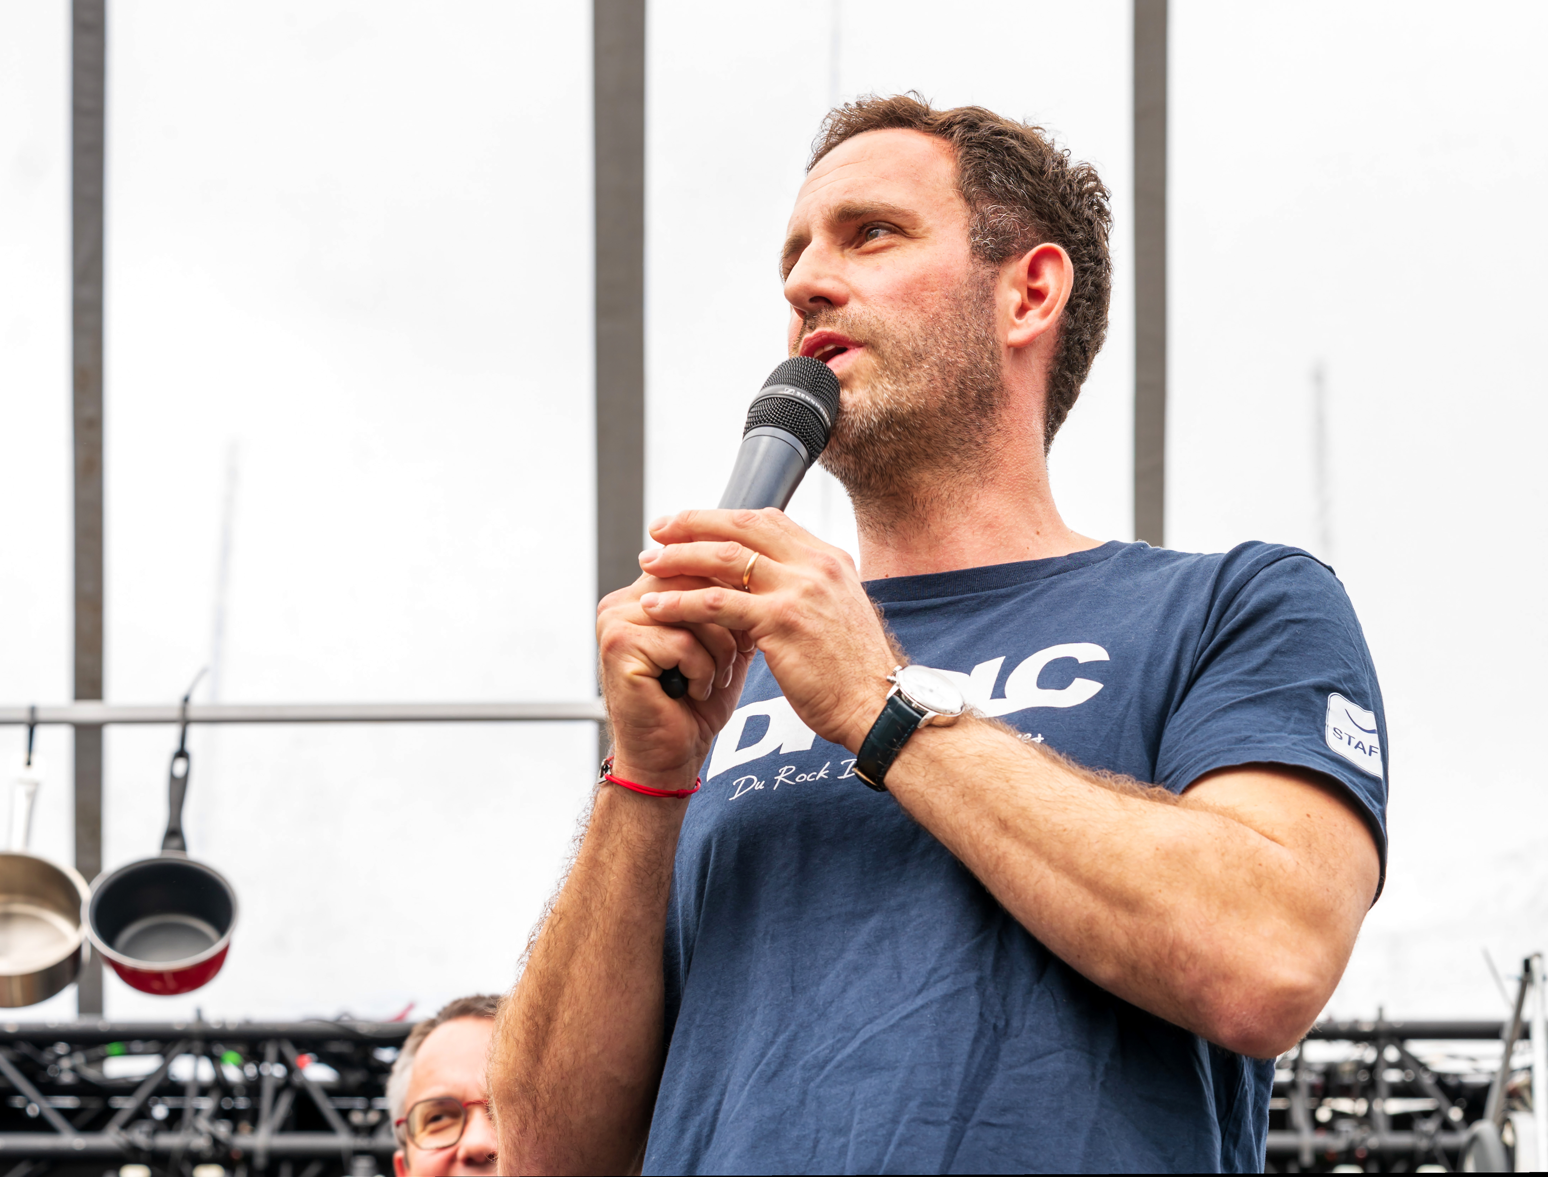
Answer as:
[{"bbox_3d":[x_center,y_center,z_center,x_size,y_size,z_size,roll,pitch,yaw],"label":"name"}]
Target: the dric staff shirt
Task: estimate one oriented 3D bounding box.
[{"bbox_3d":[0.108,0.297,1.775,0.490,0.680,0.280,-13,-23,35],"label":"dric staff shirt"}]

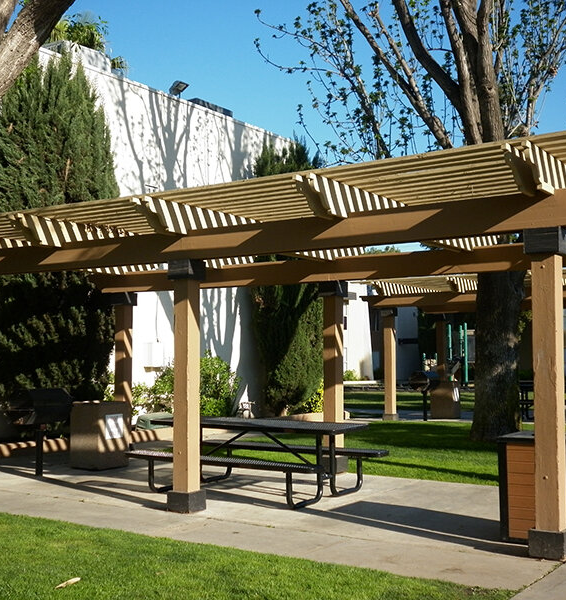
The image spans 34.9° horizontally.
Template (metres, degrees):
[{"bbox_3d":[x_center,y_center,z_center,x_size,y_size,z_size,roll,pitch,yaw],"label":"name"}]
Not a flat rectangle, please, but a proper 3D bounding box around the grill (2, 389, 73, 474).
[{"bbox_3d":[-3.122,1.701,11.580,0.531,1.110,0.682,-2,-4,34],"label":"grill"}]

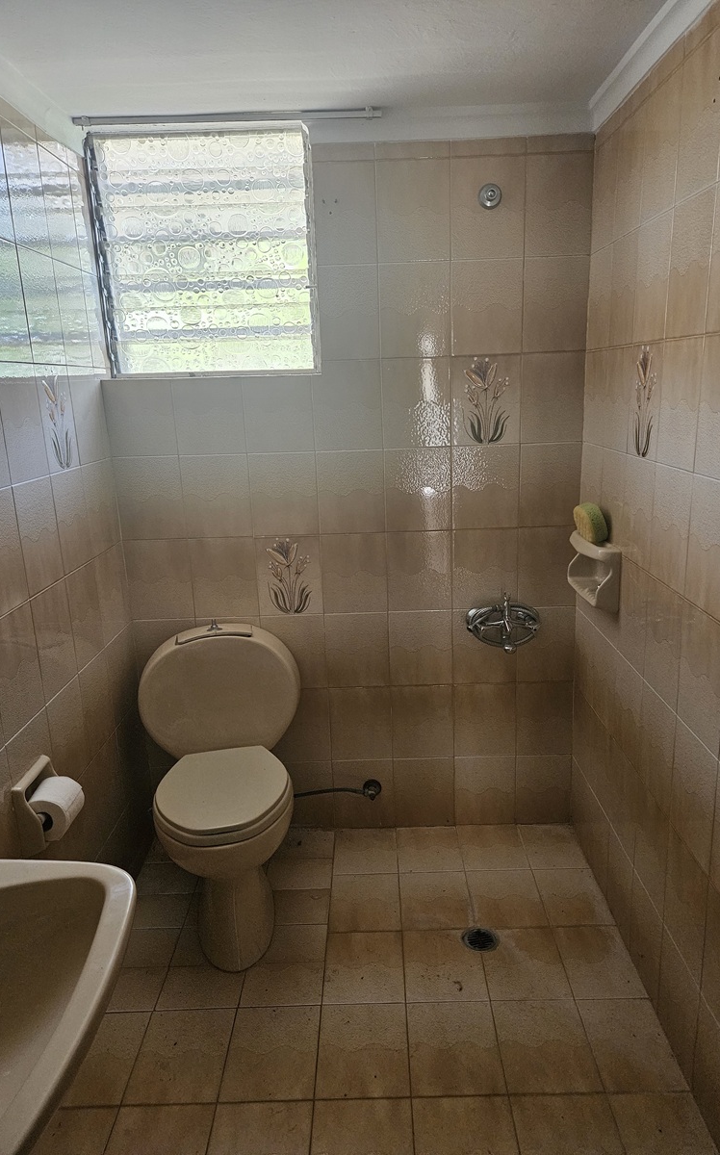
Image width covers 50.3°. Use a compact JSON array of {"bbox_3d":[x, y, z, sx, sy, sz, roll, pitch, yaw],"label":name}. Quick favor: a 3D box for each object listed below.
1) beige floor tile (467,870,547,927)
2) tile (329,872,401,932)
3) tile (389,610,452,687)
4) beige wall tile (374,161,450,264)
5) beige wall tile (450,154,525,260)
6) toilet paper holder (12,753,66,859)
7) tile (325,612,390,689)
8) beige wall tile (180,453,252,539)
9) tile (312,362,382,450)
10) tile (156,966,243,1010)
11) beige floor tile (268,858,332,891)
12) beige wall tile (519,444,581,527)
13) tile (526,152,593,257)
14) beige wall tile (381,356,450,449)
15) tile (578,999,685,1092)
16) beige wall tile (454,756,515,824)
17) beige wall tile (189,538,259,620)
[{"bbox_3d":[0.418,0.922,2.203,0.200,0.010,0.250,-2,14,1],"label":"beige floor tile"},{"bbox_3d":[0.017,0.939,2.212,0.202,0.010,0.257,-2,14,1],"label":"tile"},{"bbox_3d":[0.194,0.225,2.418,0.199,0.250,0.010,-2,14,1],"label":"tile"},{"bbox_3d":[0.148,-0.998,2.103,0.199,0.250,0.010,-2,14,1],"label":"beige wall tile"},{"bbox_3d":[0.345,-0.995,2.072,0.200,0.252,0.012,-2,16,1],"label":"beige wall tile"},{"bbox_3d":[-0.683,0.492,1.668,0.055,0.155,0.152,-2,14,1],"label":"toilet paper holder"},{"bbox_3d":[-0.007,0.231,2.411,0.199,0.250,0.010,-2,14,1],"label":"tile"},{"bbox_3d":[-0.425,-0.241,2.293,0.200,0.252,0.012,-2,16,1],"label":"beige wall tile"},{"bbox_3d":[-0.035,-0.497,2.216,0.200,0.252,0.012,-2,16,1],"label":"tile"},{"bbox_3d":[-0.393,1.030,1.923,0.204,0.010,0.143,-2,14,1],"label":"tile"},{"bbox_3d":[-0.184,0.914,2.354,0.198,0.010,0.156,-2,14,1],"label":"beige floor tile"},{"bbox_3d":[0.564,-0.276,2.272,0.181,0.250,0.010,-2,14,1],"label":"beige wall tile"},{"bbox_3d":[0.534,-1.001,2.067,0.179,0.252,0.012,-2,16,1],"label":"tile"},{"bbox_3d":[0.166,-0.509,2.229,0.199,0.250,0.010,-2,14,1],"label":"beige wall tile"},{"bbox_3d":[0.598,1.036,1.705,0.175,0.010,0.248,-2,14,1],"label":"tile"},{"bbox_3d":[0.412,0.704,2.543,0.200,0.256,0.012,-2,16,1],"label":"beige wall tile"},{"bbox_3d":[-0.416,0.001,2.361,0.200,0.252,0.012,-2,16,1],"label":"beige wall tile"}]

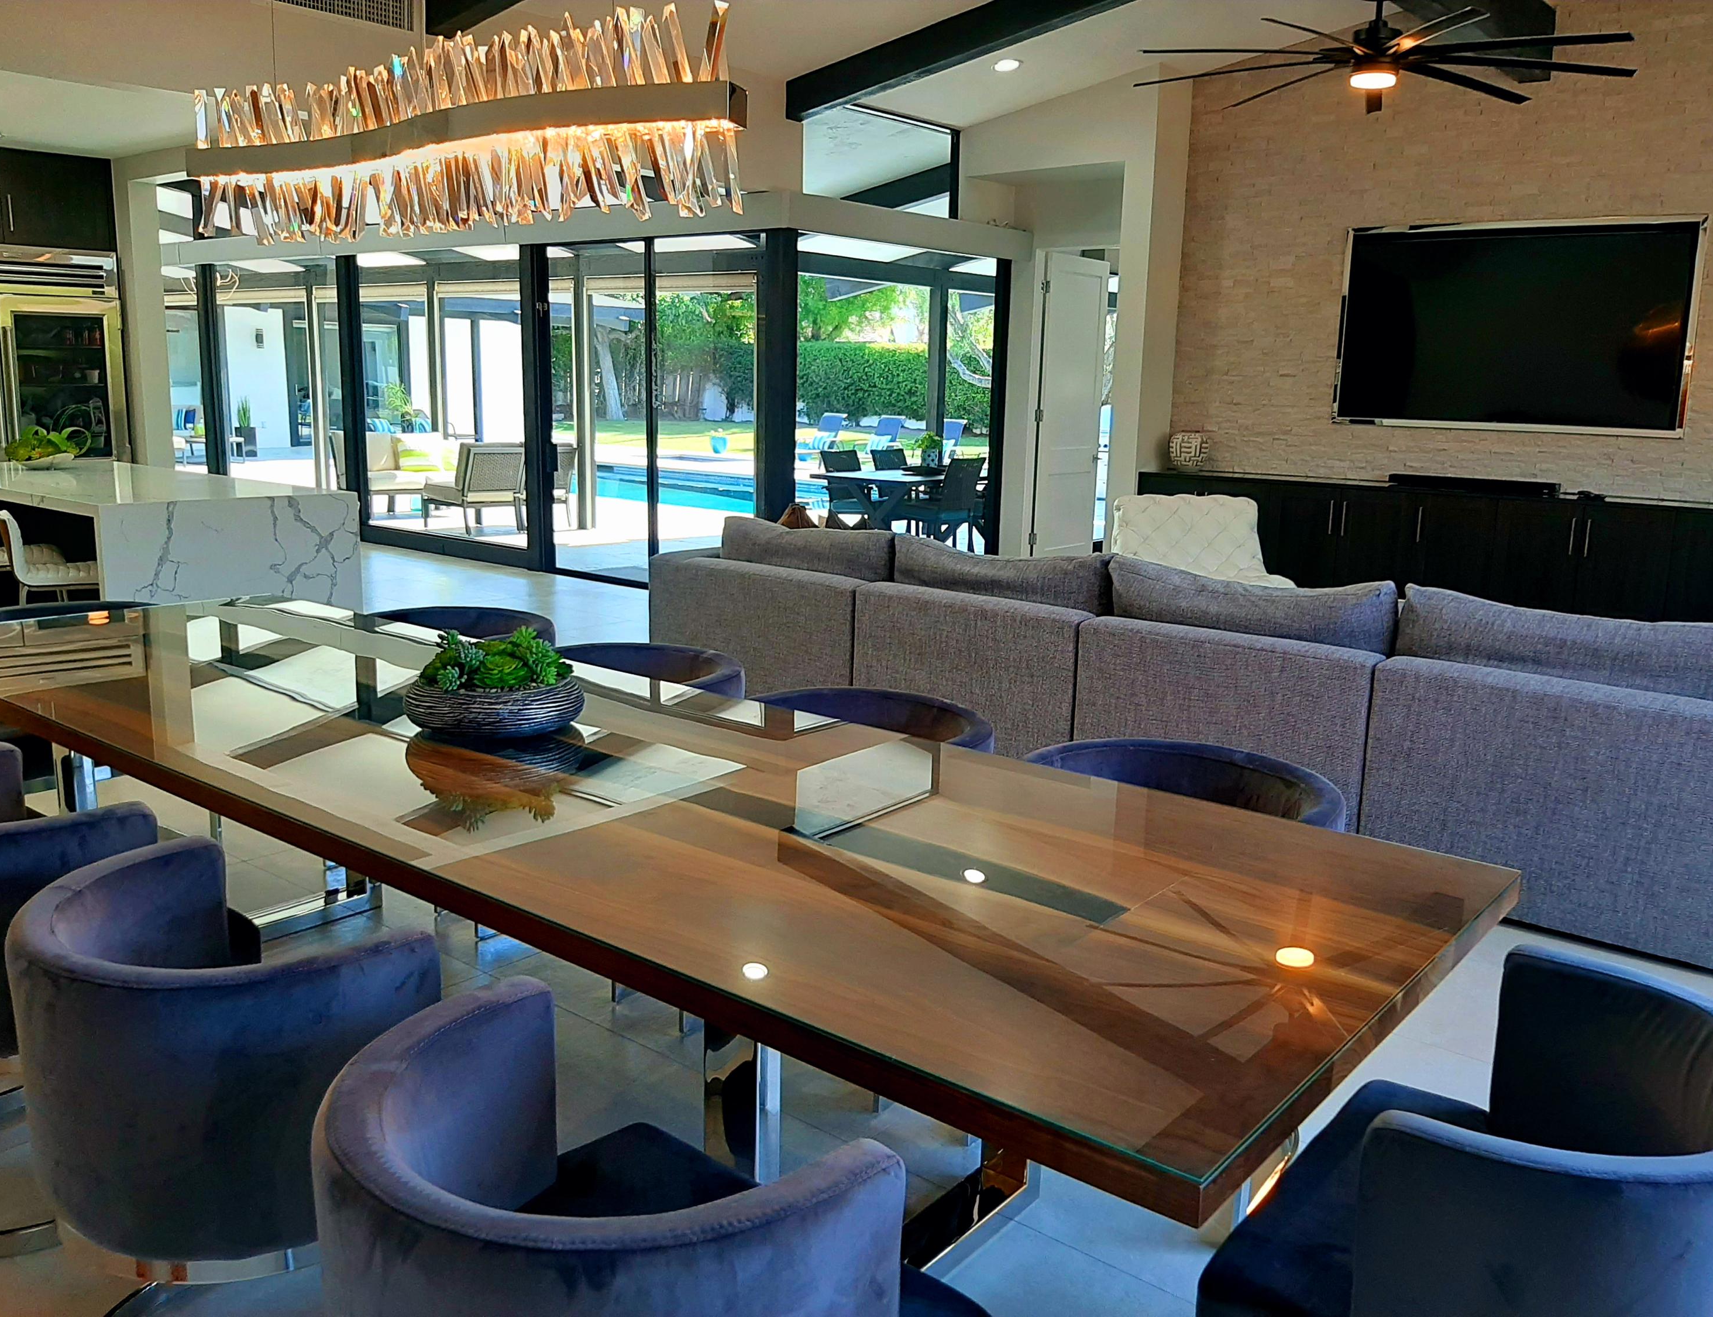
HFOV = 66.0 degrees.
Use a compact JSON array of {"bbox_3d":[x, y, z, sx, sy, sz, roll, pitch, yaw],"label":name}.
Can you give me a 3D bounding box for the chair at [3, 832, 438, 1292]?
[{"bbox_3d":[-0.835,0.658,1.817,0.600,0.705,0.536,10,14,38],"label":"chair"}]

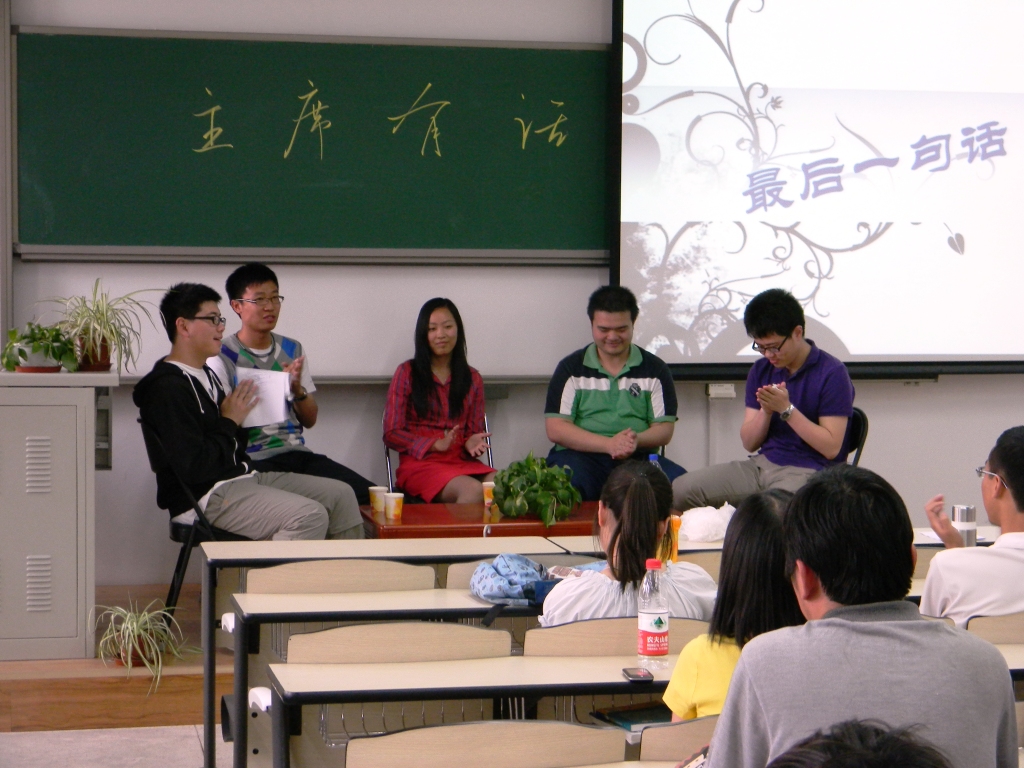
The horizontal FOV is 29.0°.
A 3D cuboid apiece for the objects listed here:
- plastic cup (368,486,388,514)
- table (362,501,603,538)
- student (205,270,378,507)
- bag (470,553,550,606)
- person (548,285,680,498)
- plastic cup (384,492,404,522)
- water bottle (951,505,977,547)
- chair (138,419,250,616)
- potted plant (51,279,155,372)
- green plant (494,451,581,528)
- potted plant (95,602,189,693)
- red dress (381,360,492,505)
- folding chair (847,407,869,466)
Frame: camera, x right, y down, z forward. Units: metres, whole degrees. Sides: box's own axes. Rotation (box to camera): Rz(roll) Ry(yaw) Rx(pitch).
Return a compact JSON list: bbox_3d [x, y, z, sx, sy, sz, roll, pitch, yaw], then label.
[{"bbox_3d":[-0.507,0.441,7.532,0.074,0.092,0.074,1,4,0],"label":"plastic cup"},{"bbox_3d":[0.056,0.716,7.559,1.200,0.450,0.620,0,4,-13],"label":"table"},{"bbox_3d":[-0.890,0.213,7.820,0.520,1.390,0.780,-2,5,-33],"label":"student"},{"bbox_3d":[0.006,0.492,5.120,0.230,0.120,0.210,0,3,-11],"label":"bag"},{"bbox_3d":[0.385,0.251,8.120,0.570,1.310,0.780,0,4,-1],"label":"person"},{"bbox_3d":[-0.436,0.455,7.350,0.074,0.089,0.074,0,3,0],"label":"plastic cup"},{"bbox_3d":[1.184,0.428,5.184,0.065,0.218,0.065,0,4,-11],"label":"water bottle"},{"bbox_3d":[-1.129,0.543,7.400,0.520,0.820,0.450,0,3,-11],"label":"chair"},{"bbox_3d":[-1.512,-0.216,7.320,0.380,0.345,0.360,0,3,-11],"label":"potted plant"},{"bbox_3d":[0.095,0.382,7.380,0.320,0.255,0.310,0,3,0],"label":"green plant"},{"bbox_3d":[-1.279,0.899,6.840,0.330,0.300,0.330,0,4,-11],"label":"potted plant"},{"bbox_3d":[-0.306,0.199,8.150,0.430,0.560,0.450,0,3,-13],"label":"red dress"},{"bbox_3d":[1.165,0.502,8.300,0.480,0.800,0.450,-2,5,-37],"label":"folding chair"}]

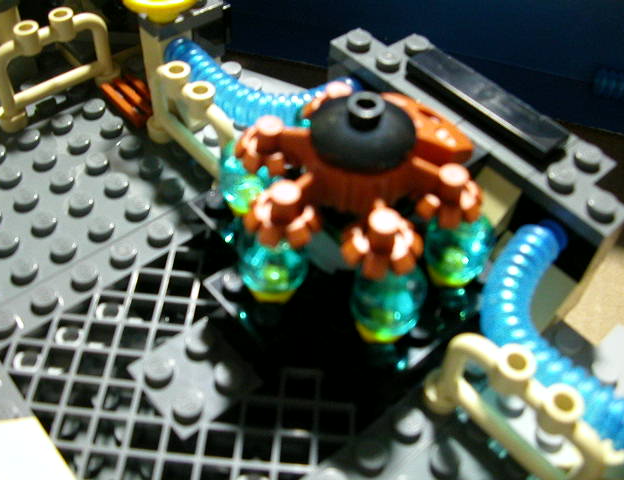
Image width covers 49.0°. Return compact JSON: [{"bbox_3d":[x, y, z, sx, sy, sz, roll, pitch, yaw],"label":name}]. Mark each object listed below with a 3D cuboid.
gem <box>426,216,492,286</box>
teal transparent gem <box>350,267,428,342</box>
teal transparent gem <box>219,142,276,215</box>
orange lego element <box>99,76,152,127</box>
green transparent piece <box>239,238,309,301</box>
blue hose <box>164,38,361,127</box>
[{"bbox_3d":[0.023,0.001,0.106,0.011,0.013,0.011,9,49,18],"label":"gem"},{"bbox_3d":[0.011,0.008,0.096,0.011,0.013,0.011,-7,40,-10],"label":"teal transparent gem"},{"bbox_3d":[-0.010,-0.010,0.111,0.011,0.013,0.011,8,53,-11],"label":"teal transparent gem"},{"bbox_3d":[-0.039,-0.030,0.149,0.008,0.003,0.016,-33,59,-27],"label":"orange lego element"},{"bbox_3d":[-0.006,0.004,0.101,0.011,0.013,0.011,8,42,-7],"label":"green transparent piece"},{"bbox_3d":[-0.011,-0.029,0.132,0.042,0.009,0.019,13,50,7],"label":"blue hose"}]

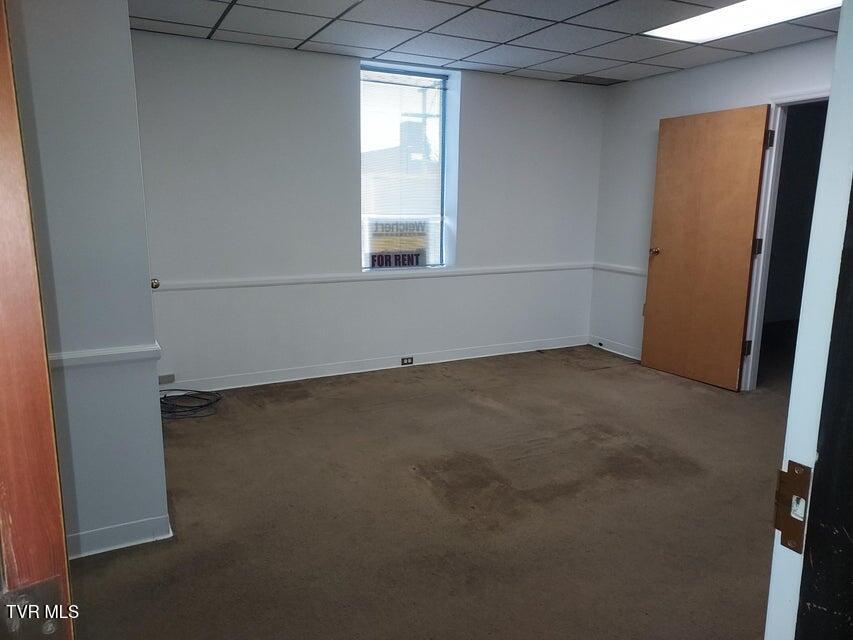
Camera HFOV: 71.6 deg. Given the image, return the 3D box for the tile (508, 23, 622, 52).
[{"bbox_3d":[0.938,-1.883,3.941,0.599,0.020,0.605,-5,13,-26],"label":"tile"}]

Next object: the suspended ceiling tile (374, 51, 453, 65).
[{"bbox_3d":[-0.073,-2.042,4.614,0.599,0.020,0.296,-5,13,-26],"label":"suspended ceiling tile"}]

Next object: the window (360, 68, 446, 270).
[{"bbox_3d":[-0.207,-1.279,5.139,0.850,1.680,0.100,-5,14,-26],"label":"window"}]

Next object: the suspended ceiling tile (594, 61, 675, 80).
[{"bbox_3d":[1.747,-2.114,5.037,0.559,0.020,0.610,-5,14,-26],"label":"suspended ceiling tile"}]

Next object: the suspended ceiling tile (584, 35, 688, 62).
[{"bbox_3d":[1.496,-1.947,4.249,0.610,0.020,0.610,-5,14,-26],"label":"suspended ceiling tile"}]

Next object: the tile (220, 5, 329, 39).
[{"bbox_3d":[-0.956,-1.857,3.692,0.599,0.020,0.605,-5,13,-26],"label":"tile"}]

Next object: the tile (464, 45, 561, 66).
[{"bbox_3d":[0.679,-2.017,4.513,0.610,0.020,0.610,-5,14,-26],"label":"tile"}]

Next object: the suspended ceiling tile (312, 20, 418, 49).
[{"bbox_3d":[-0.412,-1.917,3.978,0.610,0.020,0.610,-5,14,-26],"label":"suspended ceiling tile"}]

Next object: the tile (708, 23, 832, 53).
[{"bbox_3d":[2.262,-1.859,3.915,0.535,0.020,0.605,-5,13,-26],"label":"tile"}]

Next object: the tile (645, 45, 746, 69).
[{"bbox_3d":[1.994,-1.977,4.450,0.535,0.020,0.605,-5,13,-26],"label":"tile"}]

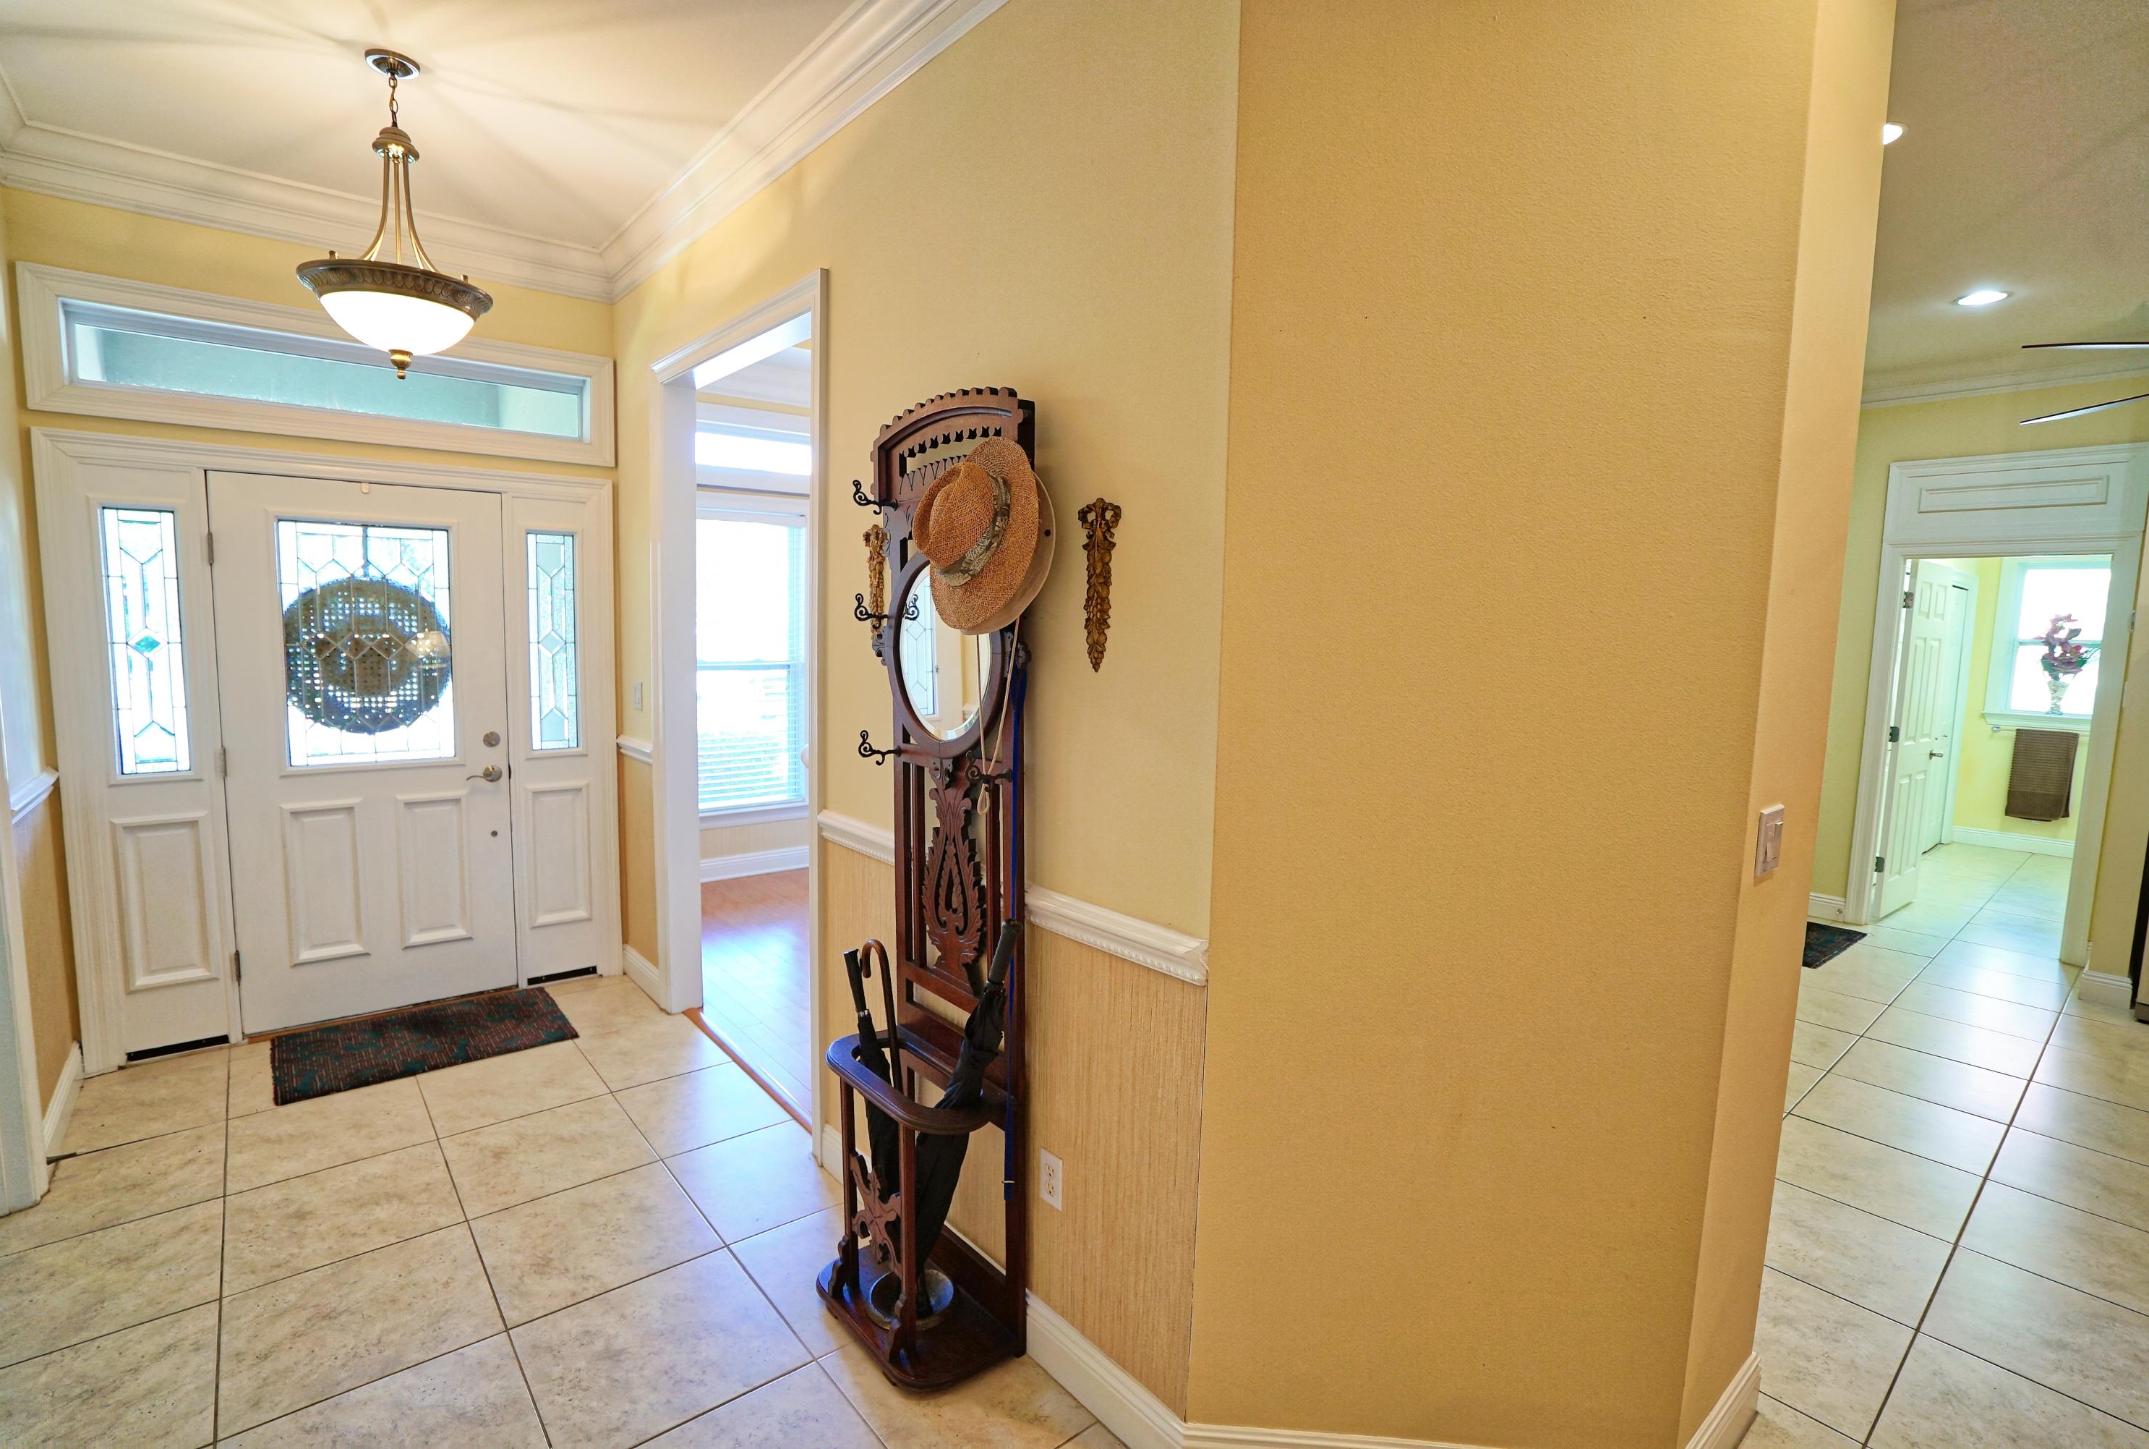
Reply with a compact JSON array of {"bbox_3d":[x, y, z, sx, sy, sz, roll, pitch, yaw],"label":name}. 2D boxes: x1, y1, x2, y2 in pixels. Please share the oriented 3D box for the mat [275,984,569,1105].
[{"bbox_3d":[-2.460,1.192,3.667,0.899,0.008,0.617,-4,8,-40],"label":"mat"}]

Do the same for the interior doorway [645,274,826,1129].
[{"bbox_3d":[-1.170,-0.047,3.341,0.140,2.599,1.492,-4,8,-40],"label":"interior doorway"}]

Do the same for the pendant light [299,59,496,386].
[{"bbox_3d":[-1.832,-1.357,2.609,0.436,0.818,0.436,-4,8,-40],"label":"pendant light"}]

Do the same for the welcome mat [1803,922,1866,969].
[{"bbox_3d":[3.816,1.148,5.264,0.907,0.008,0.611,-4,8,-40],"label":"welcome mat"}]

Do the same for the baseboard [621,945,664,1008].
[{"bbox_3d":[-1.860,1.089,4.164,0.021,0.129,0.553,-4,8,-40],"label":"baseboard"}]

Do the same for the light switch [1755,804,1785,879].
[{"bbox_3d":[1.264,0.211,1.747,0.121,0.119,0.007,-4,8,-40],"label":"light switch"}]

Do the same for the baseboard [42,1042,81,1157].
[{"bbox_3d":[-3.131,1.180,2.979,0.021,0.157,0.759,-4,8,-40],"label":"baseboard"}]

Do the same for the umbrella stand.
[{"bbox_3d":[-0.370,0.358,2.153,0.281,2.092,0.528,-4,8,-40],"label":"umbrella stand"}]

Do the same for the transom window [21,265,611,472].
[{"bbox_3d":[-2.662,-1.290,3.617,1.751,0.455,0.083,-4,8,-40],"label":"transom window"}]

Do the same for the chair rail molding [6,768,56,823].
[{"bbox_3d":[-3.125,0.224,2.898,0.040,0.063,0.784,-4,8,-40],"label":"chair rail molding"}]

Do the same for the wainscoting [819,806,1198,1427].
[{"bbox_3d":[-0.254,0.793,2.313,0.045,0.941,1.477,-4,8,-40],"label":"wainscoting"}]

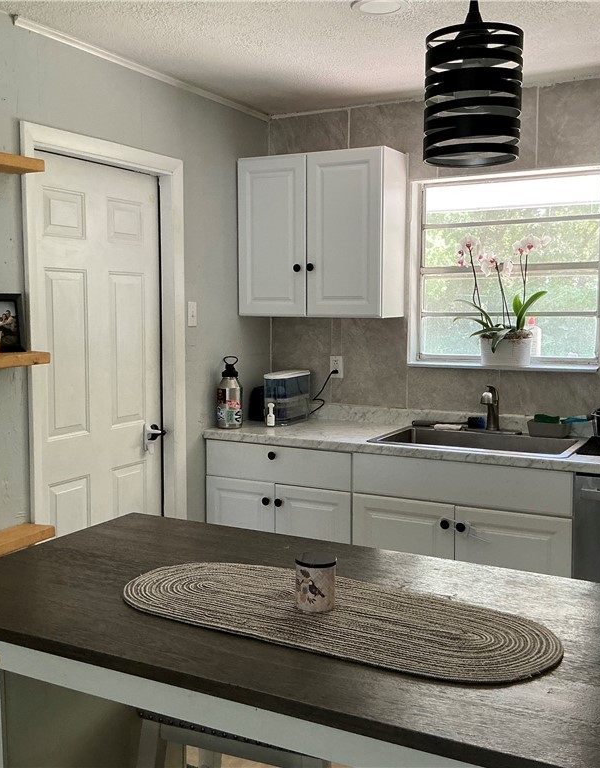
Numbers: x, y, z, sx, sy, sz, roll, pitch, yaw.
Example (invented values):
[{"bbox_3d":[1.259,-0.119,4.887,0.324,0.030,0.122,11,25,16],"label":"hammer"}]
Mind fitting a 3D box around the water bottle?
[{"bbox_3d":[-0.334,0.041,3.951,0.122,0.336,0.122,0,6,0],"label":"water bottle"}]

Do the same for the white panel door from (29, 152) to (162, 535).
[{"bbox_3d":[-0.805,0.152,3.336,0.050,2.030,0.790,3,6,27],"label":"white panel door"}]

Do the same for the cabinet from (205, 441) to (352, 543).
[{"bbox_3d":[0.036,0.680,4.037,0.758,0.872,0.625,3,6,27],"label":"cabinet"}]

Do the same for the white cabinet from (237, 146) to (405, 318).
[{"bbox_3d":[0.101,-0.715,4.050,0.760,0.764,0.304,3,6,27],"label":"white cabinet"}]

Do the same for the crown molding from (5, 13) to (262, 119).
[{"bbox_3d":[-0.549,-1.296,3.532,0.028,0.037,1.745,3,7,27],"label":"crown molding"}]

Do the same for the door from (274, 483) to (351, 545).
[{"bbox_3d":[0.060,0.747,3.689,0.375,0.577,0.022,3,6,27],"label":"door"}]

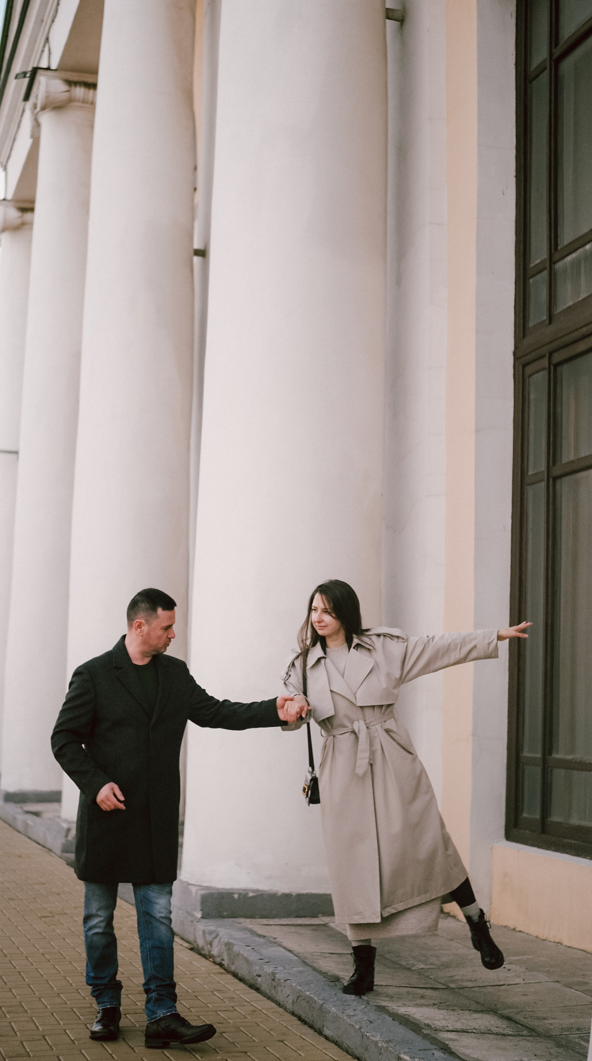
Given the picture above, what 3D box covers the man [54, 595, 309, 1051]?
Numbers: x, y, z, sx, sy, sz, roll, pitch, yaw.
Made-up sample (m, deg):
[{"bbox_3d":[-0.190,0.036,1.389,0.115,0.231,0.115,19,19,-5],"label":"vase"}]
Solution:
[{"bbox_3d":[-0.481,1.135,6.199,0.950,1.800,0.580,4,-8,-20],"label":"man"}]

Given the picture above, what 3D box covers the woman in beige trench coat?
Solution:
[{"bbox_3d":[0.463,1.071,6.466,1.030,1.720,0.620,0,-7,12],"label":"woman in beige trench coat"}]

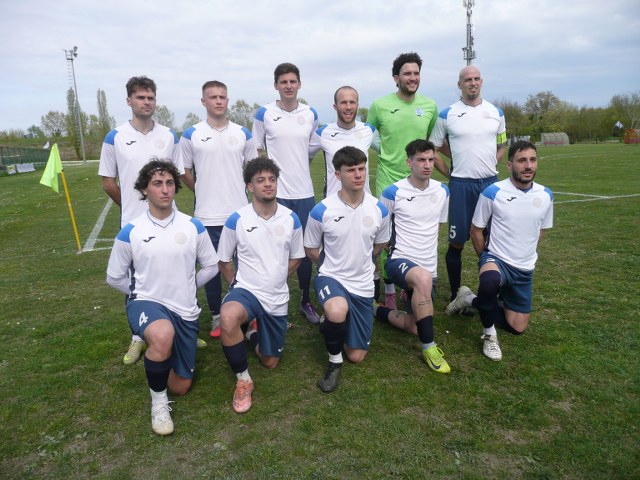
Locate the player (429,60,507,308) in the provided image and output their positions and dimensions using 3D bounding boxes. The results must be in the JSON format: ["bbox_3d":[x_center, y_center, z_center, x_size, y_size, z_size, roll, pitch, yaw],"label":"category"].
[{"bbox_3d":[1.142,-0.344,3.910,0.570,1.820,0.400,-3,10,-3],"label":"player"}]

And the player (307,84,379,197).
[{"bbox_3d":[0.243,-0.317,4.115,0.600,1.760,0.400,-4,10,-8],"label":"player"}]

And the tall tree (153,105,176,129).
[{"bbox_3d":[-37.822,-26.690,127.010,7.000,12.700,7.000,-4,10,-10],"label":"tall tree"}]

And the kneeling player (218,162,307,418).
[{"bbox_3d":[-0.402,0.165,3.022,0.530,1.250,0.980,-5,11,-13],"label":"kneeling player"}]

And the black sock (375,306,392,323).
[{"bbox_3d":[0.478,0.548,3.837,0.120,0.120,0.170,-7,11,-25],"label":"black sock"}]

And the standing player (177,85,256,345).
[{"bbox_3d":[-0.666,-0.213,3.674,0.560,1.780,0.400,-5,11,-17],"label":"standing player"}]

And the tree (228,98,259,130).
[{"bbox_3d":[-18.057,-27.356,124.999,9.500,13.200,9.000,-4,10,-10],"label":"tree"}]

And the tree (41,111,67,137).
[{"bbox_3d":[-46.156,-17.819,90.000,4.800,9.000,4.800,-5,11,-15],"label":"tree"}]

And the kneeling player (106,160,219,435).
[{"bbox_3d":[-0.832,0.211,2.776,0.600,1.280,0.850,-6,11,-22],"label":"kneeling player"}]

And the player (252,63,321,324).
[{"bbox_3d":[-0.223,-0.331,3.943,0.550,1.880,0.420,-5,11,-17],"label":"player"}]

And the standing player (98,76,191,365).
[{"bbox_3d":[-1.080,-0.142,3.372,0.580,1.780,0.420,-6,11,-19],"label":"standing player"}]

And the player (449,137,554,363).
[{"bbox_3d":[1.211,-0.008,3.503,0.600,1.290,0.850,-6,11,-19],"label":"player"}]

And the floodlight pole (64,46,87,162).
[{"bbox_3d":[-35.342,-19.453,75.491,1.900,16.690,1.600,0,11,15],"label":"floodlight pole"}]

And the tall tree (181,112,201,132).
[{"bbox_3d":[-32.789,-26.909,132.088,6.500,10.900,6.500,-4,10,-10],"label":"tall tree"}]

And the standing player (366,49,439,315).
[{"bbox_3d":[0.659,-0.419,4.087,0.580,1.940,0.420,-4,10,-8],"label":"standing player"}]

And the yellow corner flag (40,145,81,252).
[{"bbox_3d":[-3.566,-0.536,6.997,0.350,1.490,0.160,-12,11,-23],"label":"yellow corner flag"}]

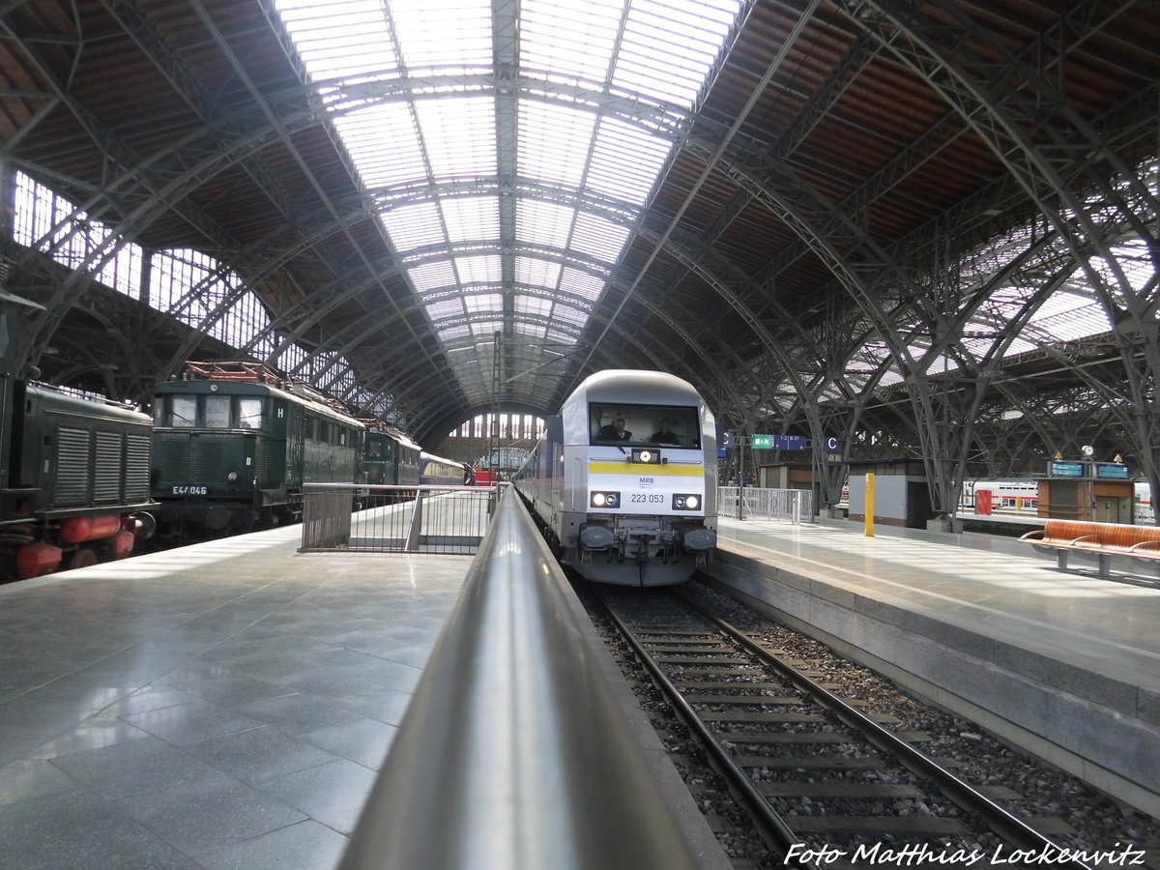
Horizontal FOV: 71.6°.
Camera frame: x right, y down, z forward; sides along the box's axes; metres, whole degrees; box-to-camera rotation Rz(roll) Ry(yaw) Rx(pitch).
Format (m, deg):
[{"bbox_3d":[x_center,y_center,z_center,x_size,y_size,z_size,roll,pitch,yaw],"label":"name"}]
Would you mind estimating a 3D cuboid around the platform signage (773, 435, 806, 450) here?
[{"bbox_3d":[7.372,0.302,28.161,1.170,0.500,0.160,2,-3,-5],"label":"platform signage"}]

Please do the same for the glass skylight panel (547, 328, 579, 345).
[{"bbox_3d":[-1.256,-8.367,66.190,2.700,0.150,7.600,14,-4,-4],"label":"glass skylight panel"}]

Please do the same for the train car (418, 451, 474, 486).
[{"bbox_3d":[-12.800,4.065,69.542,2.900,3.750,44.500,2,-4,-5],"label":"train car"}]

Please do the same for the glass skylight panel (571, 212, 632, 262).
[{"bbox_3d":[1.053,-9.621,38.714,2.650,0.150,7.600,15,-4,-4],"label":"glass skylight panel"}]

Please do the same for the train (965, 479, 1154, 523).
[{"bbox_3d":[57.200,7.277,97.512,2.800,4.600,28.000,2,-3,-5],"label":"train"}]

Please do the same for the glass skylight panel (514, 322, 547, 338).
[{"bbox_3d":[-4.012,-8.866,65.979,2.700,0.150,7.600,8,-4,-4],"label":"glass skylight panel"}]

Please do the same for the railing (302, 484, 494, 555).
[{"bbox_3d":[-3.007,1.415,14.239,2.950,1.050,3.400,2,-3,-5],"label":"railing"}]

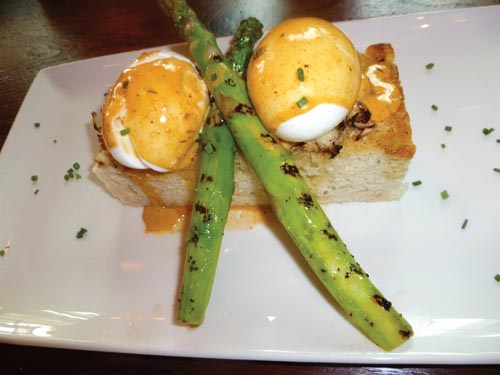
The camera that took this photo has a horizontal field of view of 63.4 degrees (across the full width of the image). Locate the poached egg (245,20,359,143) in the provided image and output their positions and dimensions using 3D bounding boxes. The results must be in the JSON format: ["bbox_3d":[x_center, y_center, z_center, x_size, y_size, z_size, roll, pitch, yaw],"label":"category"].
[{"bbox_3d":[0.023,-0.047,0.176,0.050,0.045,0.056,-2,58,10],"label":"poached egg"}]

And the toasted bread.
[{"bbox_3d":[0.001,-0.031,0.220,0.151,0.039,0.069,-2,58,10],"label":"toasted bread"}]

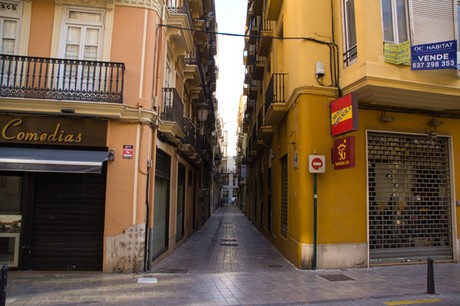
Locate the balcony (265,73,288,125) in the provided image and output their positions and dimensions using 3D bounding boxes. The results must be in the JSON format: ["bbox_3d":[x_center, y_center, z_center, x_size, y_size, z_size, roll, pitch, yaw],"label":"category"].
[{"bbox_3d":[1.563,-1.700,11.676,0.550,1.170,2.350,1,-8,0],"label":"balcony"}]

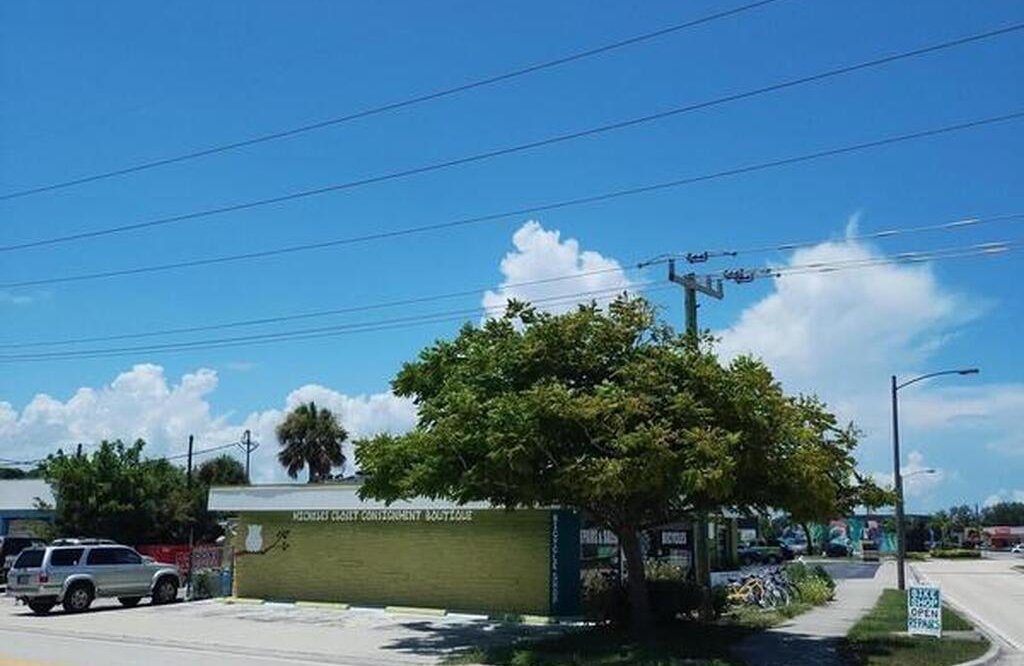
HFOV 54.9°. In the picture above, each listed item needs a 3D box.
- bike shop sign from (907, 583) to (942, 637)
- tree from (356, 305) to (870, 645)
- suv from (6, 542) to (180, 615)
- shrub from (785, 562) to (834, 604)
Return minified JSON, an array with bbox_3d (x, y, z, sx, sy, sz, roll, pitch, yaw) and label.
[{"bbox_3d":[7.705,5.159,18.538,0.620,0.950,0.450,-5,-13,23],"label":"bike shop sign"},{"bbox_3d":[2.143,2.397,18.609,9.900,6.450,9.200,-1,-12,6],"label":"tree"},{"bbox_3d":[-11.150,6.540,26.650,1.760,1.750,4.520,-8,-14,33],"label":"suv"},{"bbox_3d":[8.679,7.137,28.341,1.300,1.200,1.500,-4,-13,20],"label":"shrub"}]

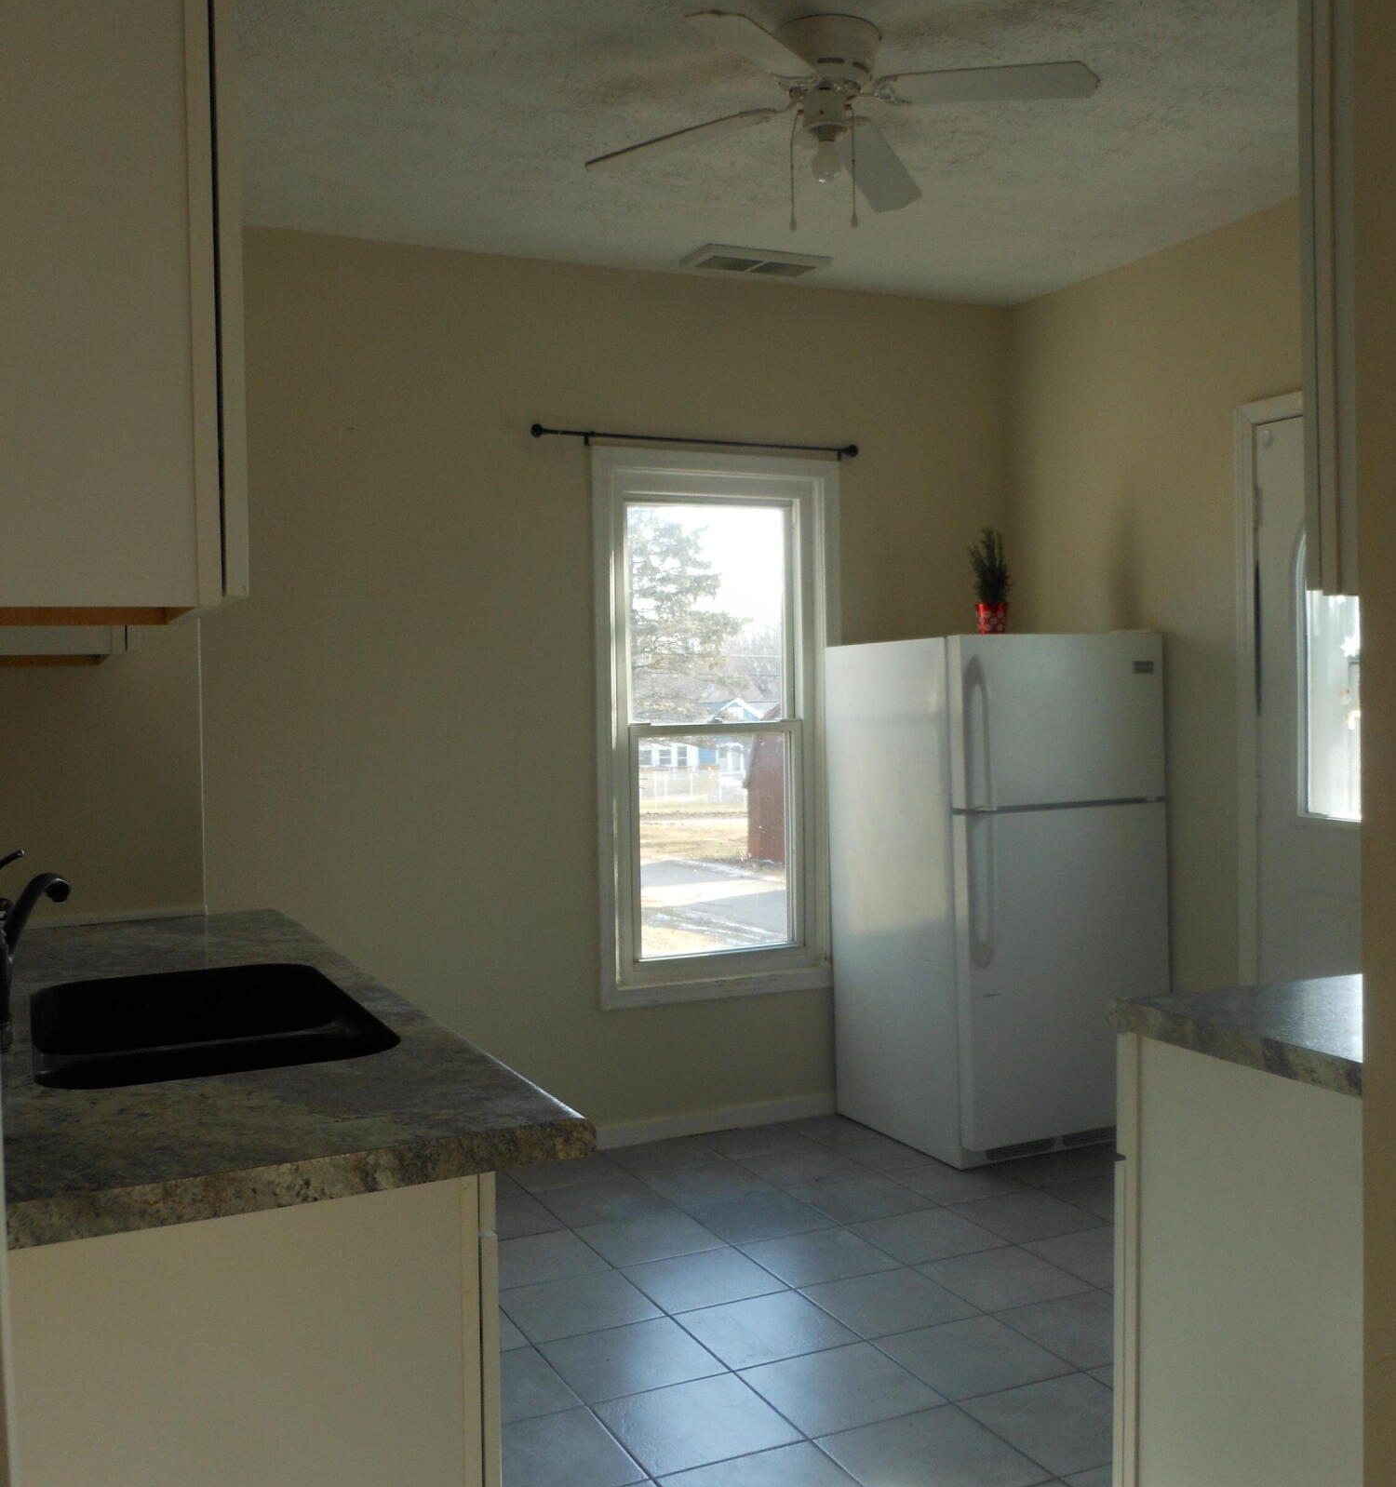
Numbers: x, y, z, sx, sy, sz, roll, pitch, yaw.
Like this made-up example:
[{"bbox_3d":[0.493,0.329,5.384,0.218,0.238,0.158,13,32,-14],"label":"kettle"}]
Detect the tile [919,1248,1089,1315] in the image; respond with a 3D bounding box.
[{"bbox_3d":[0.691,1.217,3.418,0.302,0.010,0.302,-1,2,-25],"label":"tile"}]

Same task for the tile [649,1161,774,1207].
[{"bbox_3d":[0.023,1.209,4.113,0.302,0.010,0.302,-1,2,-25],"label":"tile"}]

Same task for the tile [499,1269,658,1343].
[{"bbox_3d":[-0.265,1.233,3.301,0.302,0.010,0.302,-1,2,-25],"label":"tile"}]

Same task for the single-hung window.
[{"bbox_3d":[0.064,-0.053,4.667,0.833,1.665,0.090,-2,2,-25],"label":"single-hung window"}]

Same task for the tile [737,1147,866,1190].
[{"bbox_3d":[0.307,1.214,4.287,0.303,0.010,0.303,-2,2,-25],"label":"tile"}]

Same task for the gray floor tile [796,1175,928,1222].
[{"bbox_3d":[0.438,1.214,3.991,0.303,0.010,0.303,-2,2,-25],"label":"gray floor tile"}]

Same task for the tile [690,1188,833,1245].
[{"bbox_3d":[0.154,1.214,3.838,0.302,0.010,0.302,-1,2,-25],"label":"tile"}]

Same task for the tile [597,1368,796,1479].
[{"bbox_3d":[-0.003,1.257,2.780,0.303,0.010,0.303,-2,2,-25],"label":"tile"}]

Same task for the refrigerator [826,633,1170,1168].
[{"bbox_3d":[0.906,0.435,4.607,0.709,1.501,0.758,-2,2,-25],"label":"refrigerator"}]

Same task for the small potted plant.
[{"bbox_3d":[0.857,-0.468,4.386,0.121,0.323,0.121,-1,1,0],"label":"small potted plant"}]

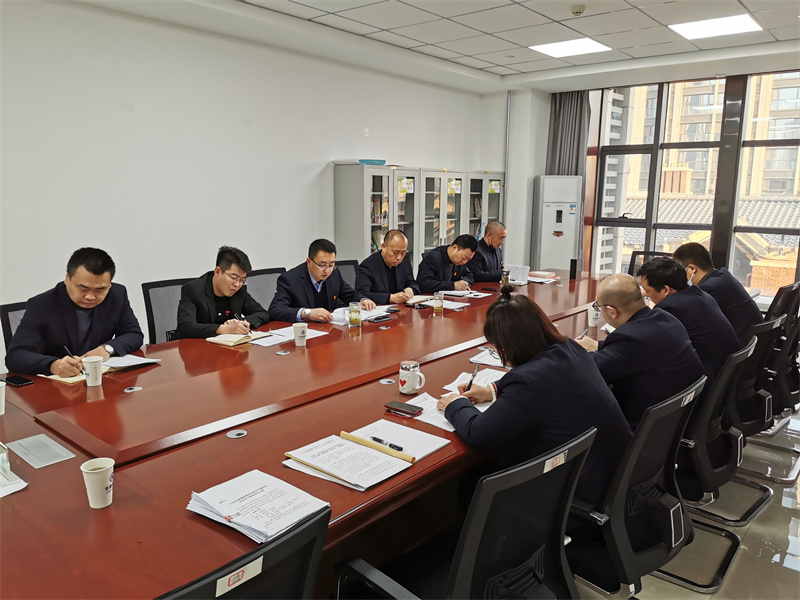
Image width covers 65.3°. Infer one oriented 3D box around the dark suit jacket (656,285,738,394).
[{"bbox_3d":[1.439,0.212,3.164,0.485,0.582,0.543,8,13,39],"label":"dark suit jacket"}]

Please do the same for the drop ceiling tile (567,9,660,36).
[{"bbox_3d":[1.616,-2.119,4.769,0.600,0.020,0.600,9,13,39],"label":"drop ceiling tile"}]

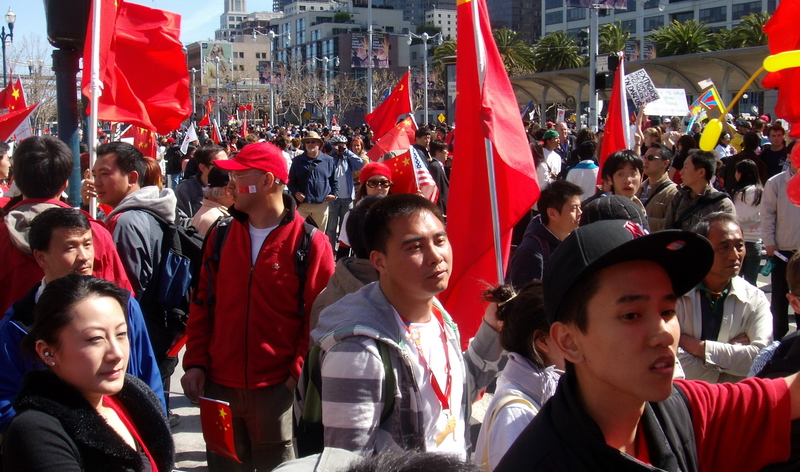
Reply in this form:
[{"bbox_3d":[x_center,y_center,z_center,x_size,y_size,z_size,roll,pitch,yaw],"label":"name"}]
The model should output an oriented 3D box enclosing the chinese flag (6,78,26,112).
[{"bbox_3d":[-6.382,-2.303,14.500,0.450,0.620,0.200,-2,8,-17],"label":"chinese flag"}]

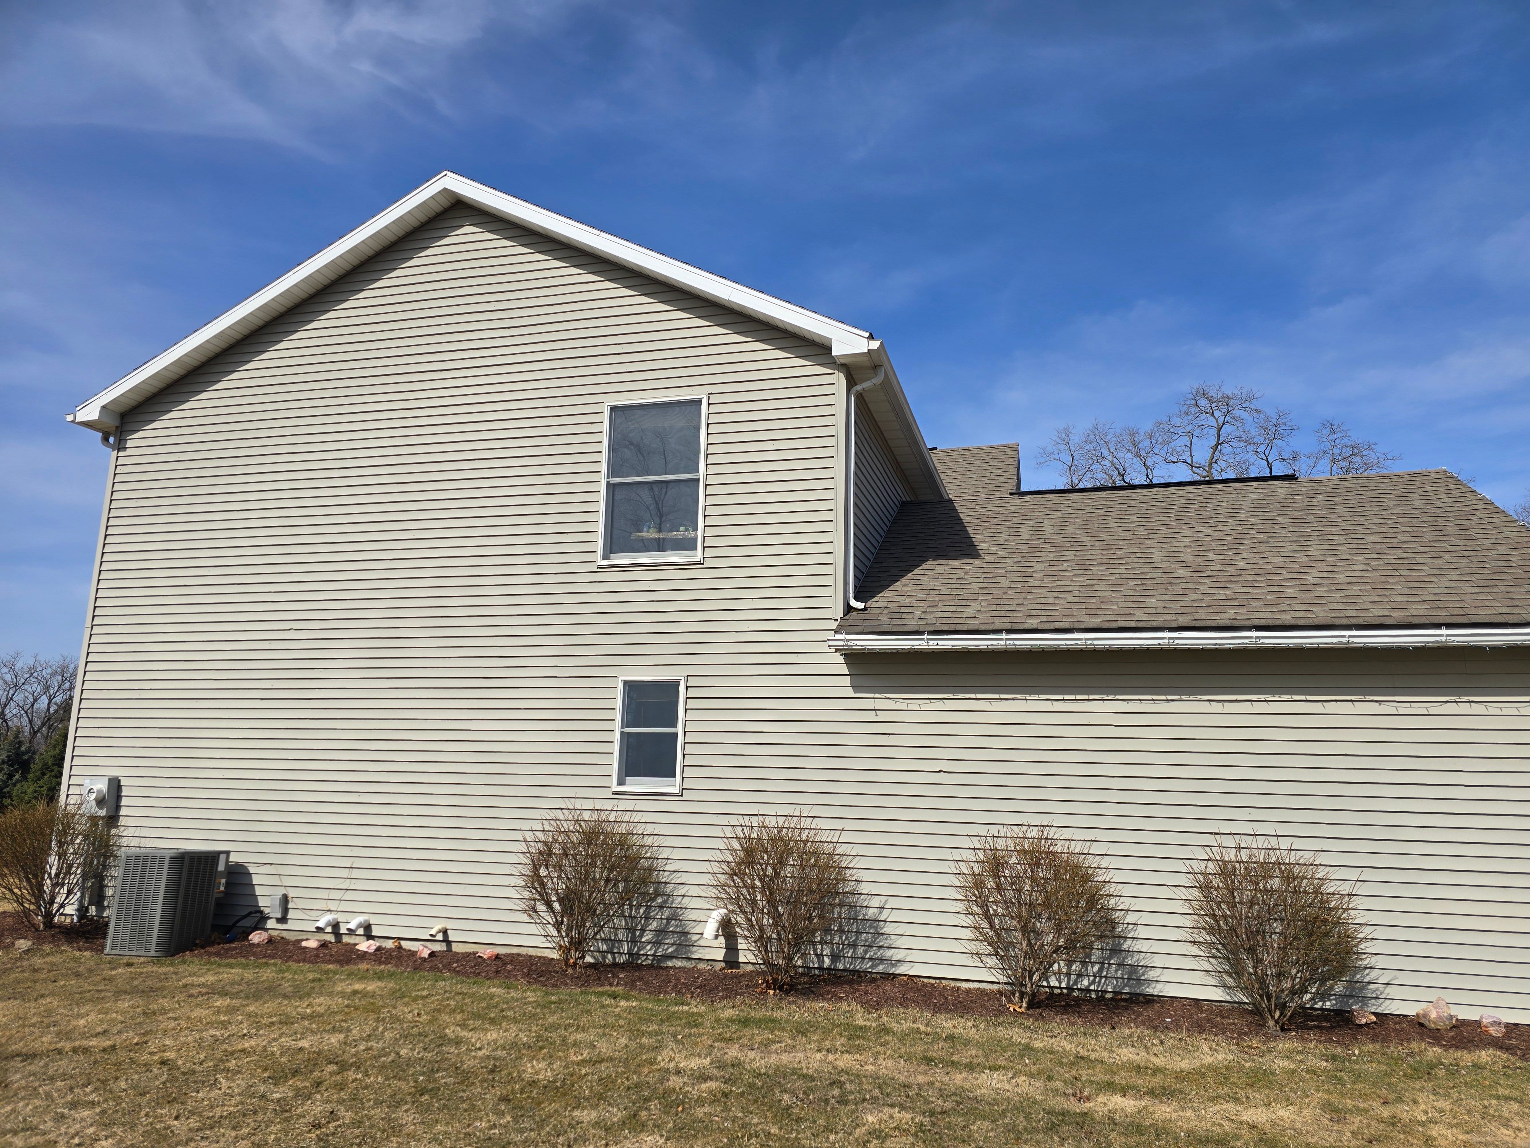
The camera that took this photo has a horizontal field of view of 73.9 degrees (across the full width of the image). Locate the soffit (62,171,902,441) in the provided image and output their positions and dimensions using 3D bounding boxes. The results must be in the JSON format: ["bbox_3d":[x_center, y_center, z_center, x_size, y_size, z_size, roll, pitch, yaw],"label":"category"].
[{"bbox_3d":[-3.349,-3.039,10.728,9.040,2.500,0.300,-2,-12,14],"label":"soffit"}]

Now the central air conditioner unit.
[{"bbox_3d":[-5.692,3.115,9.734,0.670,0.925,0.660,-2,-12,14],"label":"central air conditioner unit"}]

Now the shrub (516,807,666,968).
[{"bbox_3d":[-1.514,2.677,8.720,1.310,1.320,1.000,-2,-12,14],"label":"shrub"}]

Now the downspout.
[{"bbox_3d":[0.946,-0.809,9.447,0.345,2.365,0.090,-2,-12,14],"label":"downspout"}]

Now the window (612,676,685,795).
[{"bbox_3d":[-1.066,1.480,9.358,0.665,1.047,0.100,-2,-12,14],"label":"window"}]

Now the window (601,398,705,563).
[{"bbox_3d":[-1.089,-0.907,9.858,1.059,1.657,0.100,-2,-12,14],"label":"window"}]

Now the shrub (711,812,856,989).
[{"bbox_3d":[0.140,2.660,8.263,1.220,1.385,1.040,-2,-12,14],"label":"shrub"}]

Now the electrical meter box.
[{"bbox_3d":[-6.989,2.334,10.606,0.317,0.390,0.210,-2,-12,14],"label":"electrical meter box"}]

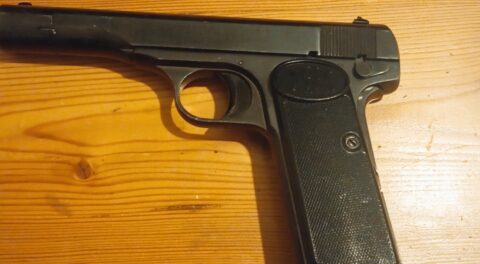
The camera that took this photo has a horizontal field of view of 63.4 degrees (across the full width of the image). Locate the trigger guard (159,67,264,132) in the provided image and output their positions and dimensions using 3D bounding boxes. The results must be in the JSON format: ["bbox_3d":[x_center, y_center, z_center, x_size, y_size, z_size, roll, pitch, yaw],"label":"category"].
[{"bbox_3d":[-0.012,-0.015,0.173,0.046,0.013,0.026,3,81,0],"label":"trigger guard"}]

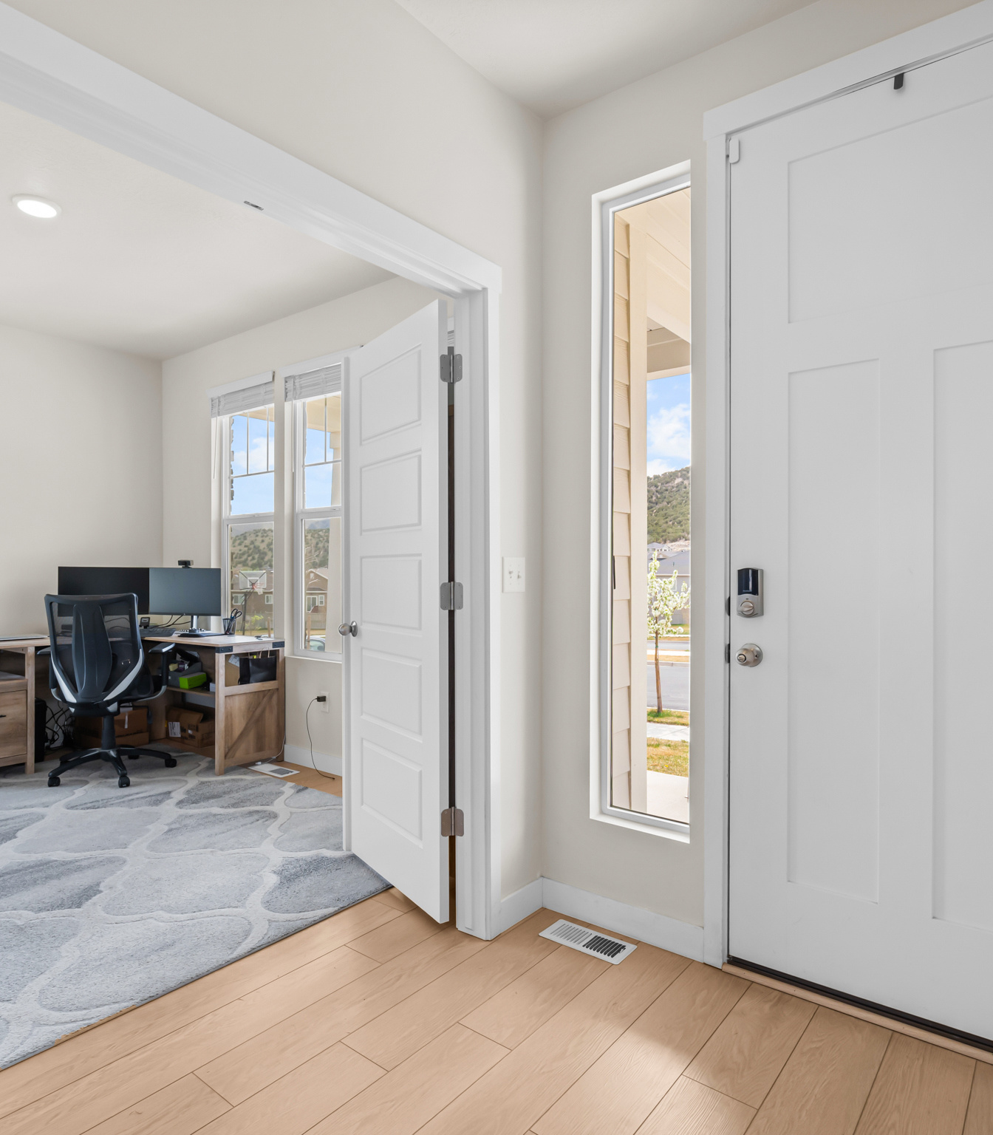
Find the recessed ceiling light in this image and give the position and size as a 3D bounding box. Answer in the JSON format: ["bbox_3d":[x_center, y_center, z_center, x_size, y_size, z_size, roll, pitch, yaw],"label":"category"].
[{"bbox_3d":[-1.976,-1.548,3.008,0.180,0.020,0.180,0,0,0],"label":"recessed ceiling light"}]

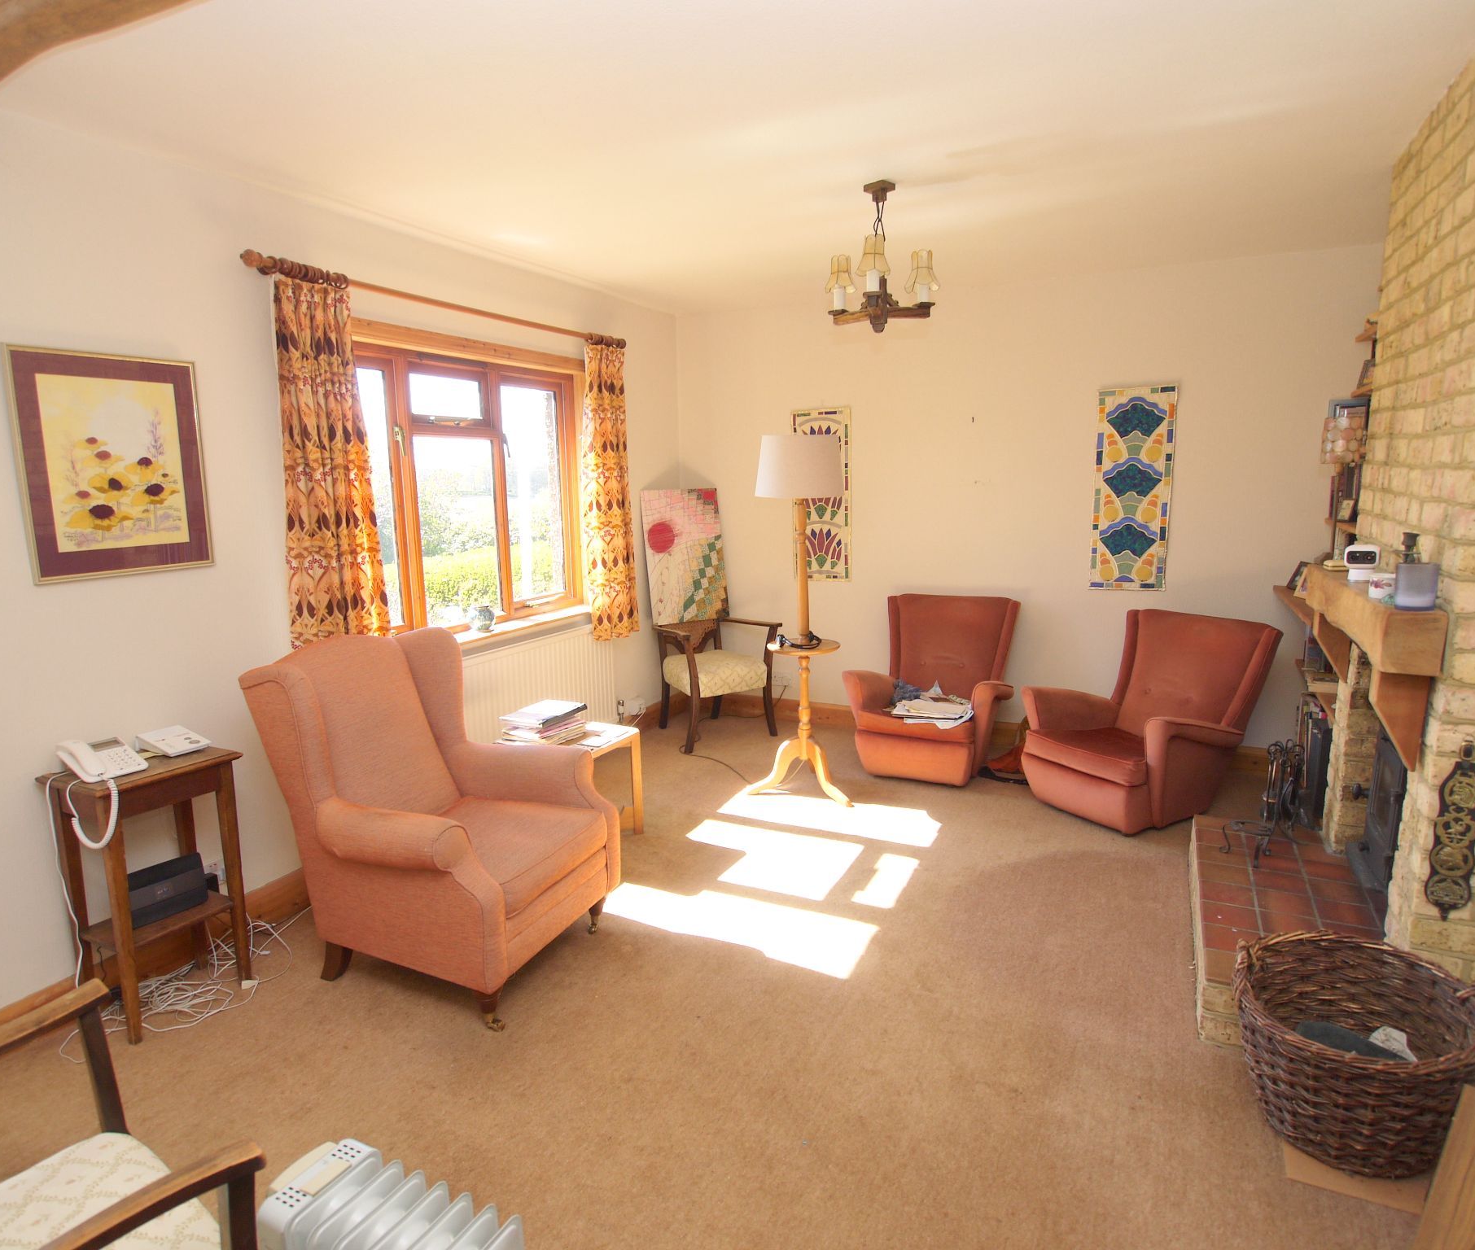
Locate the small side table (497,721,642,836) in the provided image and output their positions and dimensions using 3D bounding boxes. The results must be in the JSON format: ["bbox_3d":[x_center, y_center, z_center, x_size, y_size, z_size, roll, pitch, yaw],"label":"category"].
[{"bbox_3d":[-0.704,0.682,3.516,0.470,0.450,0.540,4,11,25],"label":"small side table"}]

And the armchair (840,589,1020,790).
[{"bbox_3d":[0.955,0.299,4.234,0.740,0.840,0.730,5,11,28],"label":"armchair"}]

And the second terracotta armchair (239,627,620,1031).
[{"bbox_3d":[-0.919,0.552,2.708,0.930,0.990,0.750,3,11,21],"label":"second terracotta armchair"}]

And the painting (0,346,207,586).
[{"bbox_3d":[-1.715,-0.438,2.394,0.030,0.600,0.472,4,11,26],"label":"painting"}]

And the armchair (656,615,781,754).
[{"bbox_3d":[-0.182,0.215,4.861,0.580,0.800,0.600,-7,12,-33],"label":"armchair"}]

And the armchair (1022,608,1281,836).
[{"bbox_3d":[1.796,0.396,3.901,0.860,0.810,0.760,-6,11,-29],"label":"armchair"}]

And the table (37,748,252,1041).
[{"bbox_3d":[-1.606,0.718,2.379,0.255,0.705,0.340,4,11,26],"label":"table"}]

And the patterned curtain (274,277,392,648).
[{"bbox_3d":[-1.362,-0.411,2.968,0.120,1.420,0.360,4,11,26],"label":"patterned curtain"}]

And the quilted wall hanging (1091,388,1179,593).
[{"bbox_3d":[1.969,-0.677,4.323,0.352,1.010,0.020,4,11,25],"label":"quilted wall hanging"}]

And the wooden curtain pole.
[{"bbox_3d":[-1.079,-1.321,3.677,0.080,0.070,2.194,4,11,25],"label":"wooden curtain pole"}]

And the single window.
[{"bbox_3d":[-1.204,-0.558,3.786,0.090,1.190,1.720,4,11,26],"label":"single window"}]

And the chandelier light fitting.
[{"bbox_3d":[0.457,-1.179,2.785,0.340,0.455,0.330,1,10,9],"label":"chandelier light fitting"}]

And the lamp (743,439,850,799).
[{"bbox_3d":[0.332,-0.031,4.016,0.475,1.655,0.460,4,11,25],"label":"lamp"}]

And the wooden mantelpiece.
[{"bbox_3d":[1.739,0.068,2.428,0.125,0.375,1.100,4,11,26],"label":"wooden mantelpiece"}]

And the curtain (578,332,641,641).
[{"bbox_3d":[-0.675,-0.694,4.615,0.120,1.478,0.469,4,11,25],"label":"curtain"}]

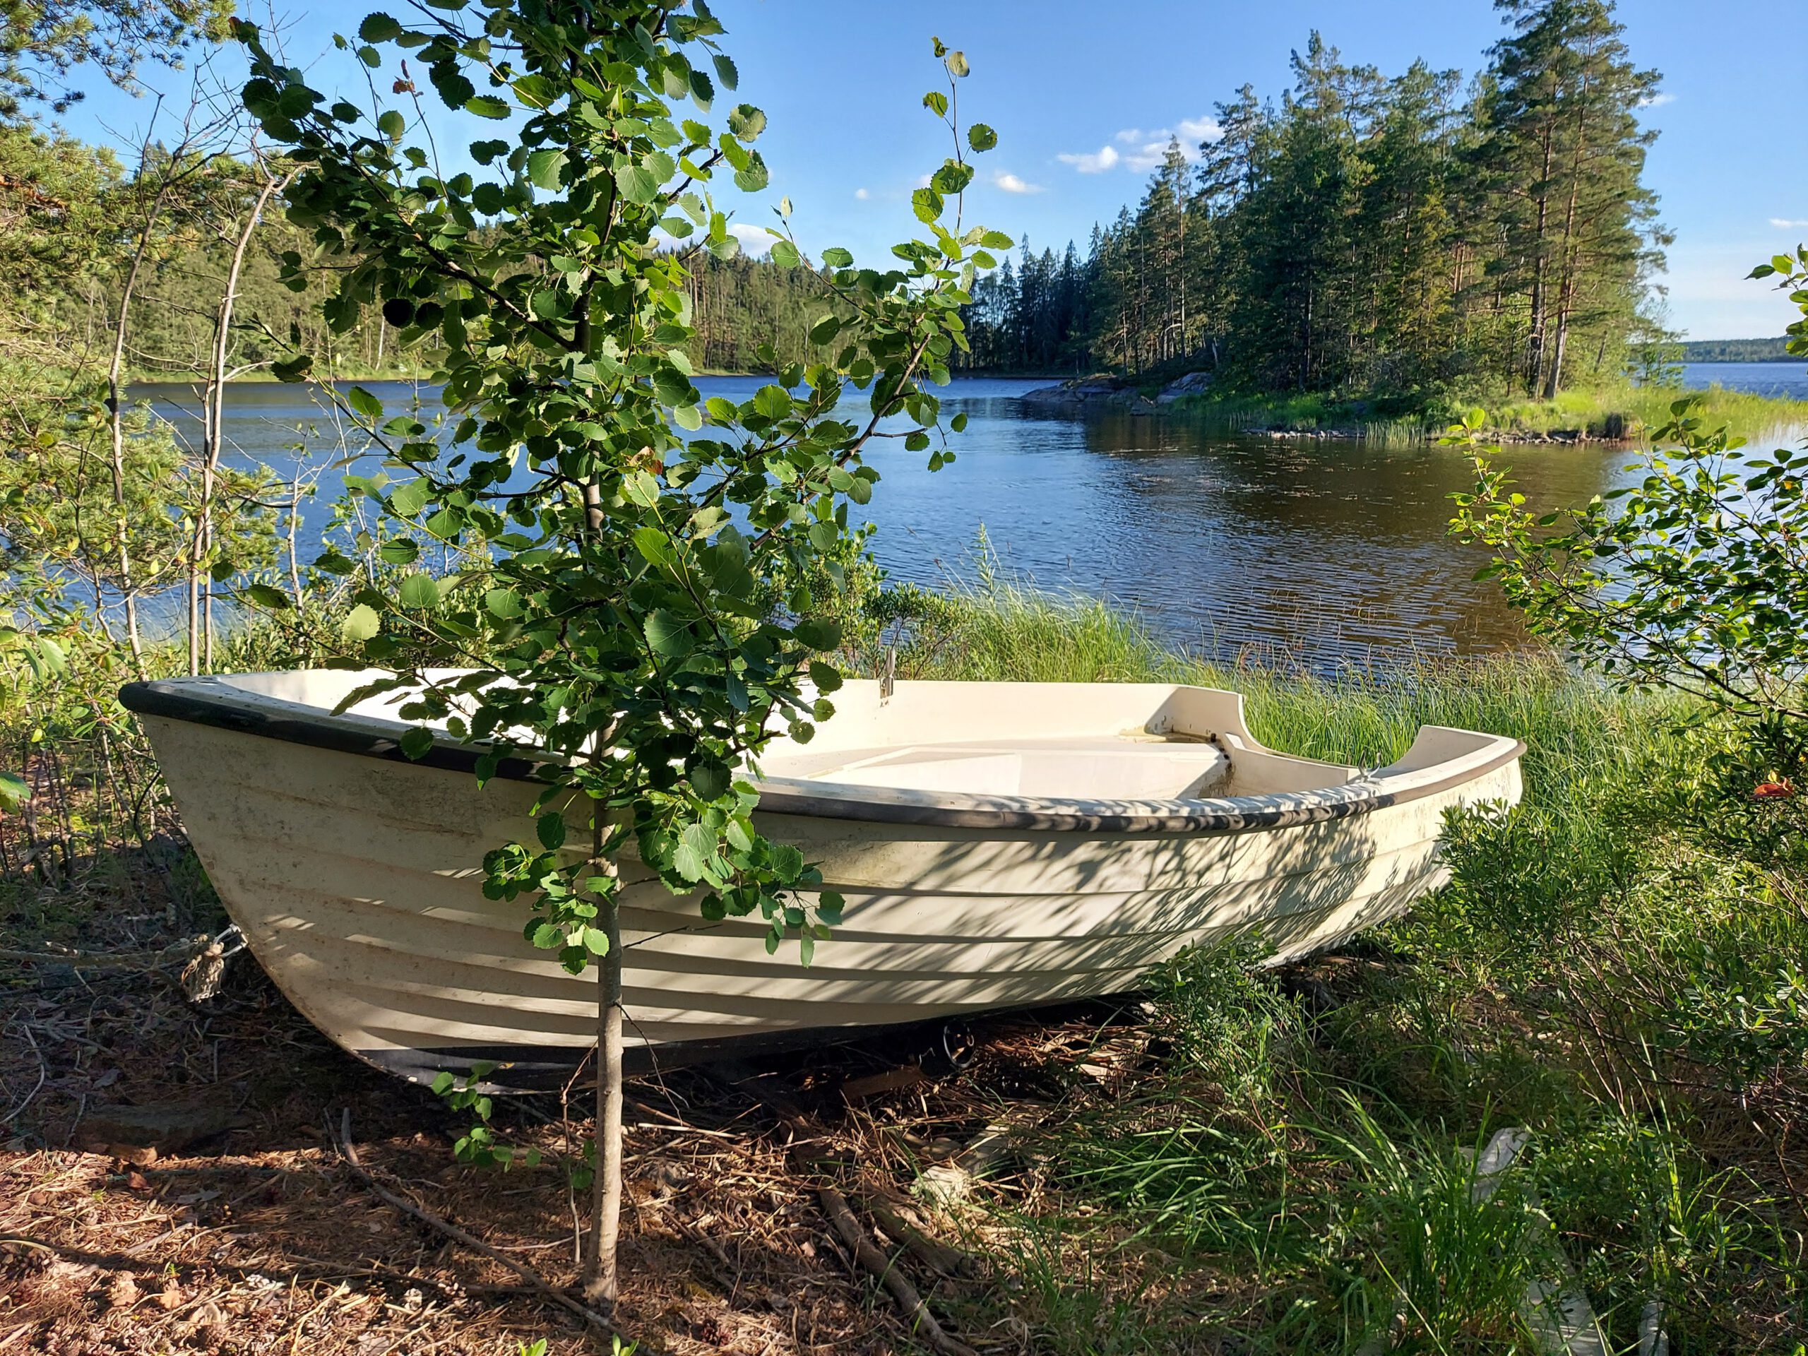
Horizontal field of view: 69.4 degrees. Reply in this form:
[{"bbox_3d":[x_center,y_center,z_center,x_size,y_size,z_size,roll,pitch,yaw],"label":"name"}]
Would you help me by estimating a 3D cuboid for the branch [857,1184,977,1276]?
[{"bbox_3d":[0.018,0.942,2.251,0.045,0.045,0.309,-10,11,-34],"label":"branch"}]

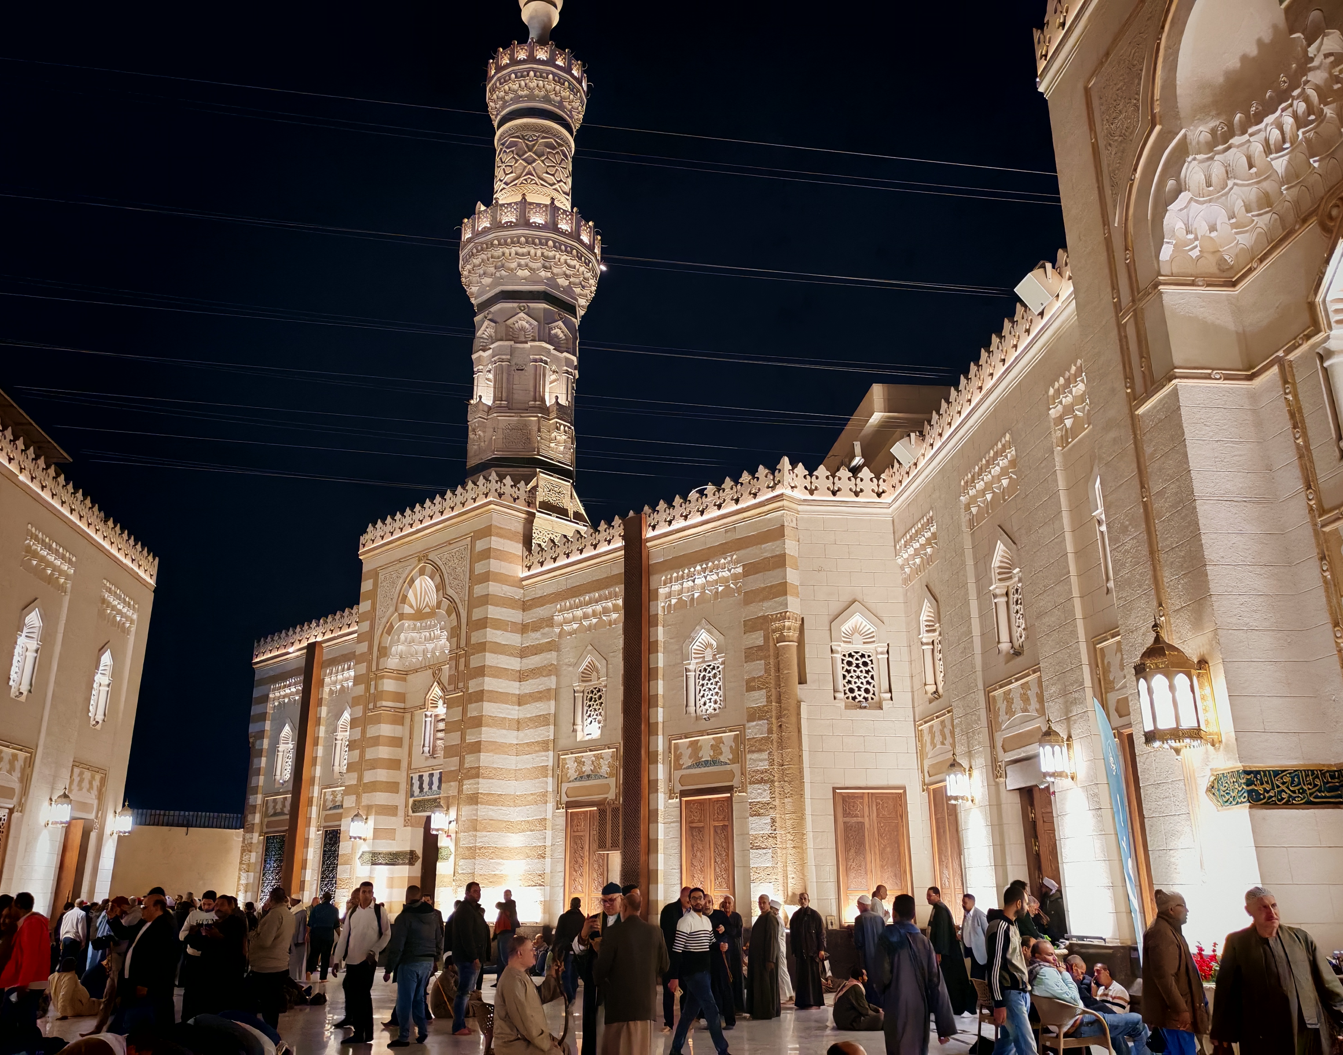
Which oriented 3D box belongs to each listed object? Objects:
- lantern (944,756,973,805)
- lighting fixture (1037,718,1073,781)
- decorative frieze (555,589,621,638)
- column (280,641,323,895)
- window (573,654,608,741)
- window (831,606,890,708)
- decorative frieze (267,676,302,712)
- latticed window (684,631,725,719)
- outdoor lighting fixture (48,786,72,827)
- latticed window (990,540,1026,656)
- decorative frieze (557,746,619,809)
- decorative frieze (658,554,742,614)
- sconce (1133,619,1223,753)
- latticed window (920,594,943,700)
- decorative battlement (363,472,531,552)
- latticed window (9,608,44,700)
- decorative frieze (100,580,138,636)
[{"bbox_3d":[4.623,4.061,17.665,0.425,0.779,0.385,2,-19,-6],"label":"lantern"},{"bbox_3d":[5.479,3.164,15.674,0.450,0.950,0.390,2,-19,-6],"label":"lighting fixture"},{"bbox_3d":[-1.914,1.998,25.546,2.277,0.800,0.253,-18,-25,42],"label":"decorative frieze"},{"bbox_3d":[-11.831,8.324,35.068,0.570,9.350,0.280,-18,-25,42],"label":"column"},{"bbox_3d":[-1.926,4.144,26.795,1.220,2.050,0.250,-18,-25,42],"label":"window"},{"bbox_3d":[3.675,2.547,21.389,1.184,2.035,0.263,2,-19,-6],"label":"window"},{"bbox_3d":[-12.479,5.334,35.326,2.227,0.800,0.253,-18,-25,42],"label":"decorative frieze"},{"bbox_3d":[0.772,3.268,24.297,1.220,2.020,0.250,-18,-25,42],"label":"latticed window"},{"bbox_3d":[-12.541,5.744,22.541,0.425,0.790,0.385,2,-19,-6],"label":"outdoor lighting fixture"},{"bbox_3d":[5.267,1.079,17.027,0.263,2.035,1.164,2,-19,-6],"label":"latticed window"},{"bbox_3d":[-1.884,5.550,24.457,2.095,1.265,0.152,-18,-25,42],"label":"decorative frieze"},{"bbox_3d":[0.618,1.188,23.173,2.277,0.800,0.253,-18,-25,42],"label":"decorative frieze"},{"bbox_3d":[4.802,1.522,10.546,0.700,1.360,0.600,2,-19,-6],"label":"sconce"},{"bbox_3d":[4.889,2.227,20.455,0.263,2.035,1.164,2,-19,-6],"label":"latticed window"},{"bbox_3d":[-6.574,-0.199,31.845,6.600,0.830,1.500,-18,-25,42],"label":"decorative battlement"},{"bbox_3d":[-12.873,2.448,21.835,0.263,1.903,1.134,2,-19,-6],"label":"latticed window"},{"bbox_3d":[-14.050,2.112,27.745,0.220,0.950,2.300,2,-19,-6],"label":"decorative frieze"}]

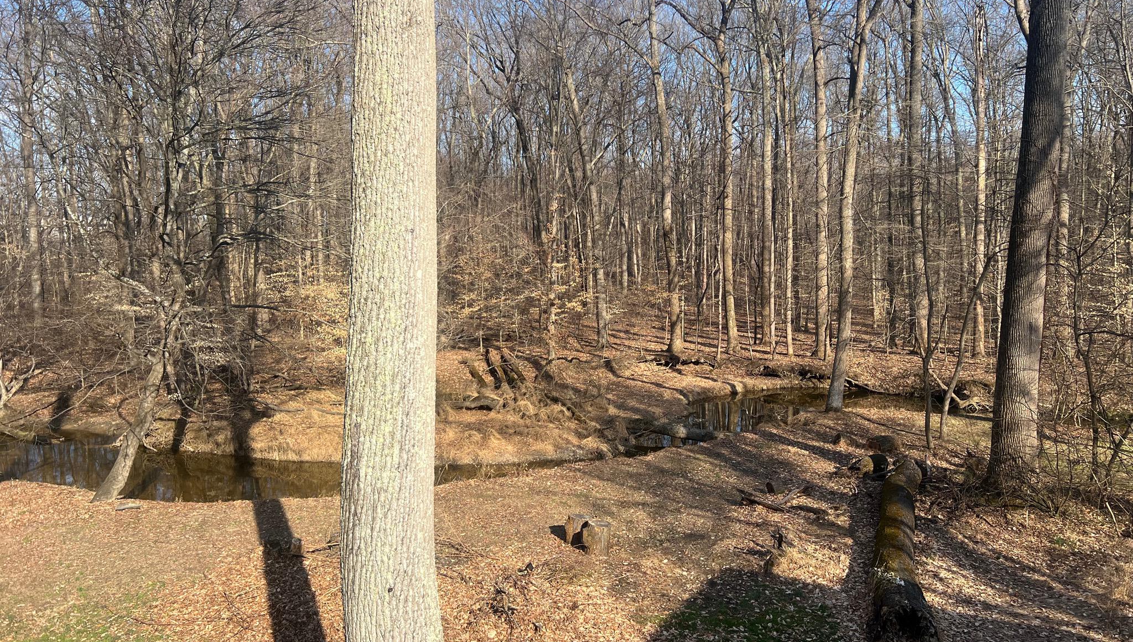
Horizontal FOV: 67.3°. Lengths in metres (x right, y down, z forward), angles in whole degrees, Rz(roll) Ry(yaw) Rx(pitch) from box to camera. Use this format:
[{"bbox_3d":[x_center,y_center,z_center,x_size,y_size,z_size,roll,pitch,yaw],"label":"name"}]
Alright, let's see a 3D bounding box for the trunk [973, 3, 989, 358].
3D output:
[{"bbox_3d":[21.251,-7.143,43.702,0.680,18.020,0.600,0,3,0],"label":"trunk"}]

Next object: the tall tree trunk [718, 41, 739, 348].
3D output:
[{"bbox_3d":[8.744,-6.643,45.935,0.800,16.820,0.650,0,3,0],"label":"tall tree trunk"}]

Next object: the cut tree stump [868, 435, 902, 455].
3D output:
[{"bbox_3d":[8.114,3.114,21.657,0.820,0.420,0.600,0,3,0],"label":"cut tree stump"}]

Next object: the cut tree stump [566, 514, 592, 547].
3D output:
[{"bbox_3d":[0.190,3.433,14.058,0.410,0.470,0.410,0,3,0],"label":"cut tree stump"}]

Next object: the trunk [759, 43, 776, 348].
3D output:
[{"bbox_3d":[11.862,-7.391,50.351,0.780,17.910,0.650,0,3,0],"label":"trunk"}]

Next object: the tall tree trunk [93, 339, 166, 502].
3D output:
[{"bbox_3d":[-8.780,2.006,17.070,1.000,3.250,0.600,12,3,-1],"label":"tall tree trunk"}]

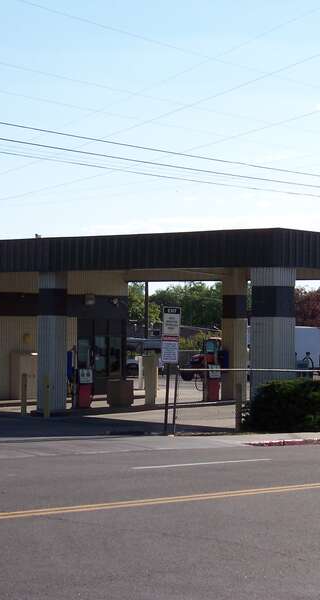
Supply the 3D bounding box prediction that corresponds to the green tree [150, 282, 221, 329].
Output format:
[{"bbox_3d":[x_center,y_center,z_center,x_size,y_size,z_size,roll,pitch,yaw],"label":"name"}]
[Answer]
[{"bbox_3d":[2.102,1.634,110.000,6.000,6.043,5.800,0,-1,1],"label":"green tree"}]

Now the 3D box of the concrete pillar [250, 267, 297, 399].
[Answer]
[{"bbox_3d":[2.991,1.242,36.600,0.840,4.190,0.900,0,-1,39],"label":"concrete pillar"}]

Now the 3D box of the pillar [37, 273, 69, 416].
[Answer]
[{"bbox_3d":[-3.245,1.269,41.931,0.660,4.202,0.600,0,-1,41],"label":"pillar"}]

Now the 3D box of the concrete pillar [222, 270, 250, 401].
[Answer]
[{"bbox_3d":[2.601,1.317,47.900,0.580,4.430,0.780,0,-1,39],"label":"concrete pillar"}]

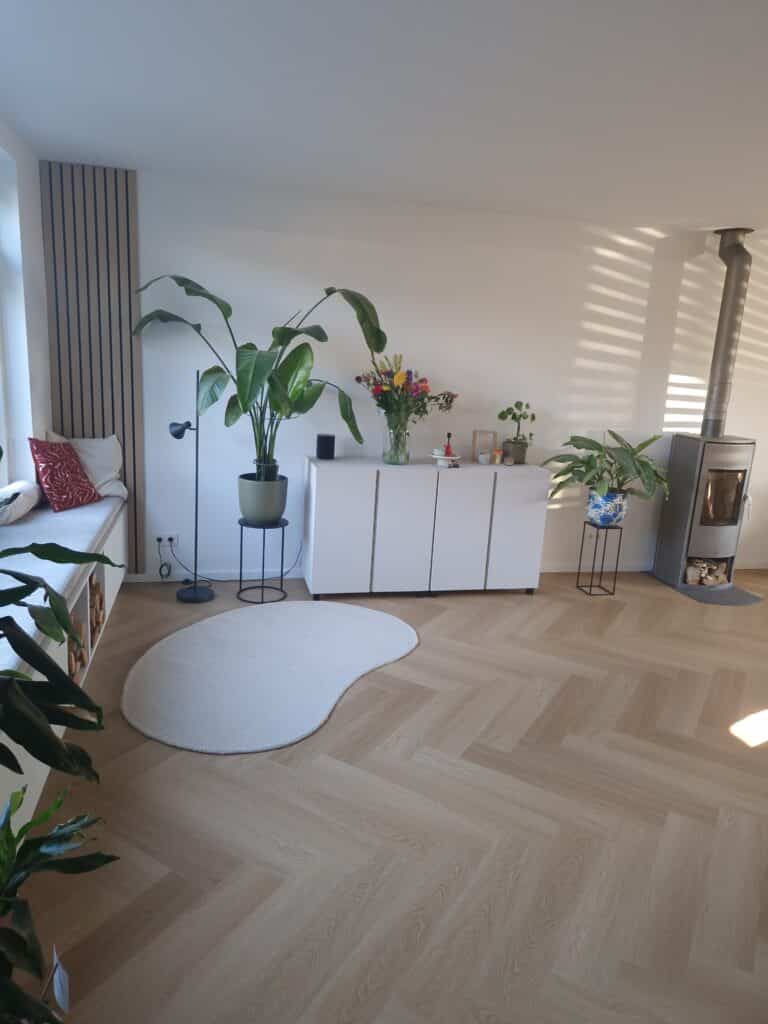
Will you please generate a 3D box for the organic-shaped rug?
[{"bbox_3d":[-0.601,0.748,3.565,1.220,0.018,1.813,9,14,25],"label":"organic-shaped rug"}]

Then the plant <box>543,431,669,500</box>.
[{"bbox_3d":[1.546,-0.318,4.711,0.800,0.460,0.720,0,13,-14],"label":"plant"}]

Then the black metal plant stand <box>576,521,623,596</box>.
[{"bbox_3d":[1.550,0.335,4.888,0.195,0.490,0.195,0,13,-14],"label":"black metal plant stand"}]

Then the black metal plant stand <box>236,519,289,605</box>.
[{"bbox_3d":[-0.783,0.309,4.409,0.320,0.488,0.320,0,13,-14],"label":"black metal plant stand"}]

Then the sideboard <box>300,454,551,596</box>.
[{"bbox_3d":[0.291,0.117,4.641,1.600,0.882,0.320,0,13,-14],"label":"sideboard"}]

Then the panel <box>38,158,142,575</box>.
[{"bbox_3d":[-1.777,-0.799,4.208,0.520,2.465,0.025,0,13,-14],"label":"panel"}]

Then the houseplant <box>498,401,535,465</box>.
[{"bbox_3d":[0.918,-0.542,4.734,0.210,0.432,0.200,0,13,-14],"label":"houseplant"}]

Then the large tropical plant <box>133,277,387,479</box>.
[{"bbox_3d":[-0.718,-0.750,4.064,1.470,1.150,0.900,0,13,-14],"label":"large tropical plant"}]

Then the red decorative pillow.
[{"bbox_3d":[-1.898,-0.238,4.059,0.140,0.440,0.440,-16,9,13],"label":"red decorative pillow"}]

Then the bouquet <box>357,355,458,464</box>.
[{"bbox_3d":[0.148,-0.657,4.451,0.640,0.693,0.500,0,13,-14],"label":"bouquet"}]

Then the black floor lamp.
[{"bbox_3d":[-1.186,-0.148,4.205,0.275,1.423,0.236,0,13,-14],"label":"black floor lamp"}]

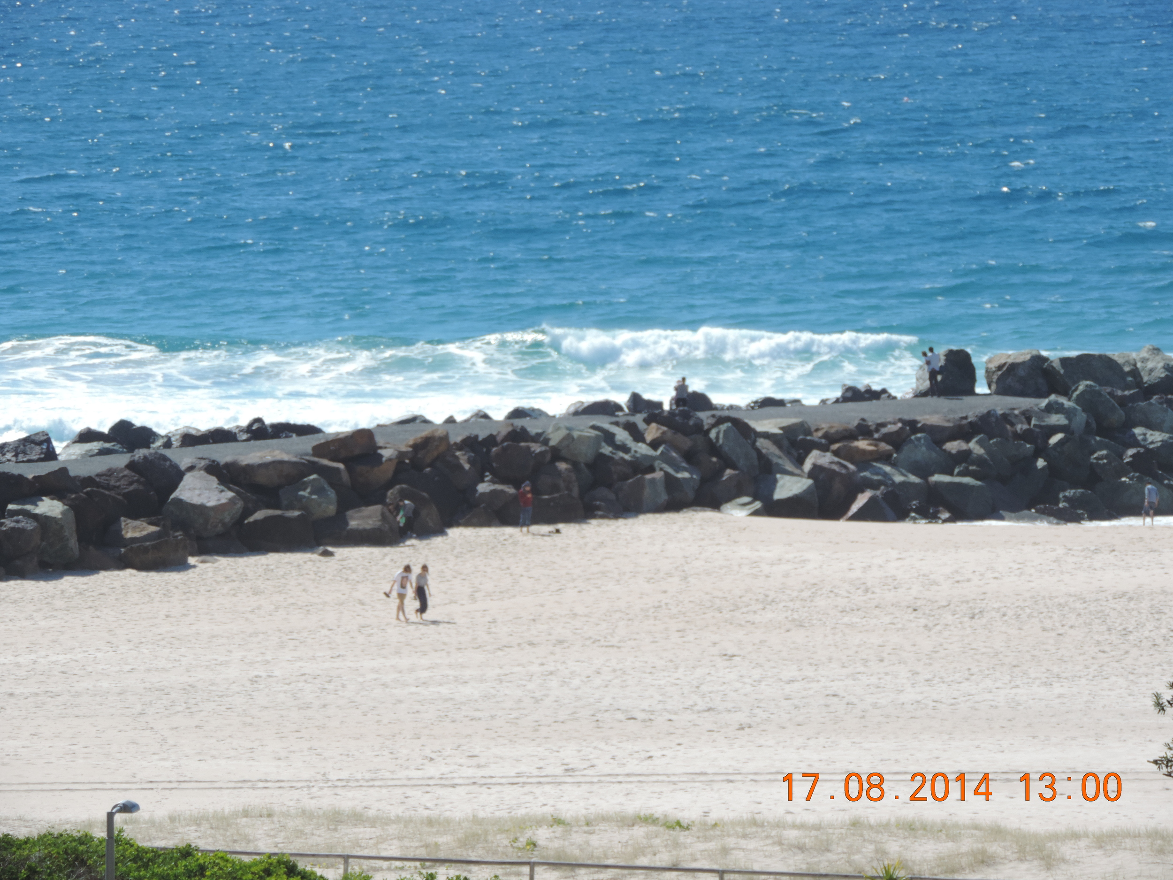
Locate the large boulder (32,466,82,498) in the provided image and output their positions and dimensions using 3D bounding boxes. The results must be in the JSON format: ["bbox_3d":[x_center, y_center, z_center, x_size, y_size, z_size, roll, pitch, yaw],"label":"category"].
[{"bbox_3d":[-16.974,1.349,271.000,1.610,0.970,1.250,0,5,0],"label":"large boulder"}]

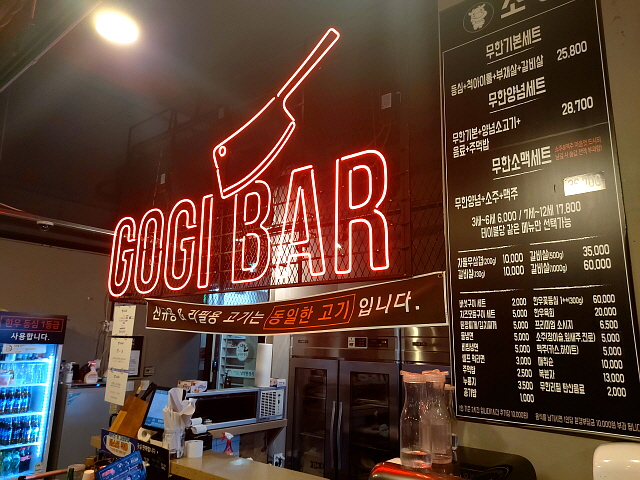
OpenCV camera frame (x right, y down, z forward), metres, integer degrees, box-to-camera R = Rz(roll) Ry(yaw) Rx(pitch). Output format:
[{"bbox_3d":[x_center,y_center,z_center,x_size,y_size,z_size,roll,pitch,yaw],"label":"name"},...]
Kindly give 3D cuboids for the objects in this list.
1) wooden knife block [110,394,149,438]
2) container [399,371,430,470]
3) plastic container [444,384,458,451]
[{"bbox_3d":[-1.222,1.127,2.939,0.098,0.252,0.212,-9,-15,39],"label":"wooden knife block"},{"bbox_3d":[0.278,0.517,1.353,0.090,0.257,0.090,1,-12,0],"label":"container"},{"bbox_3d":[0.416,0.592,1.553,0.090,0.201,0.090,1,-12,0],"label":"plastic container"}]

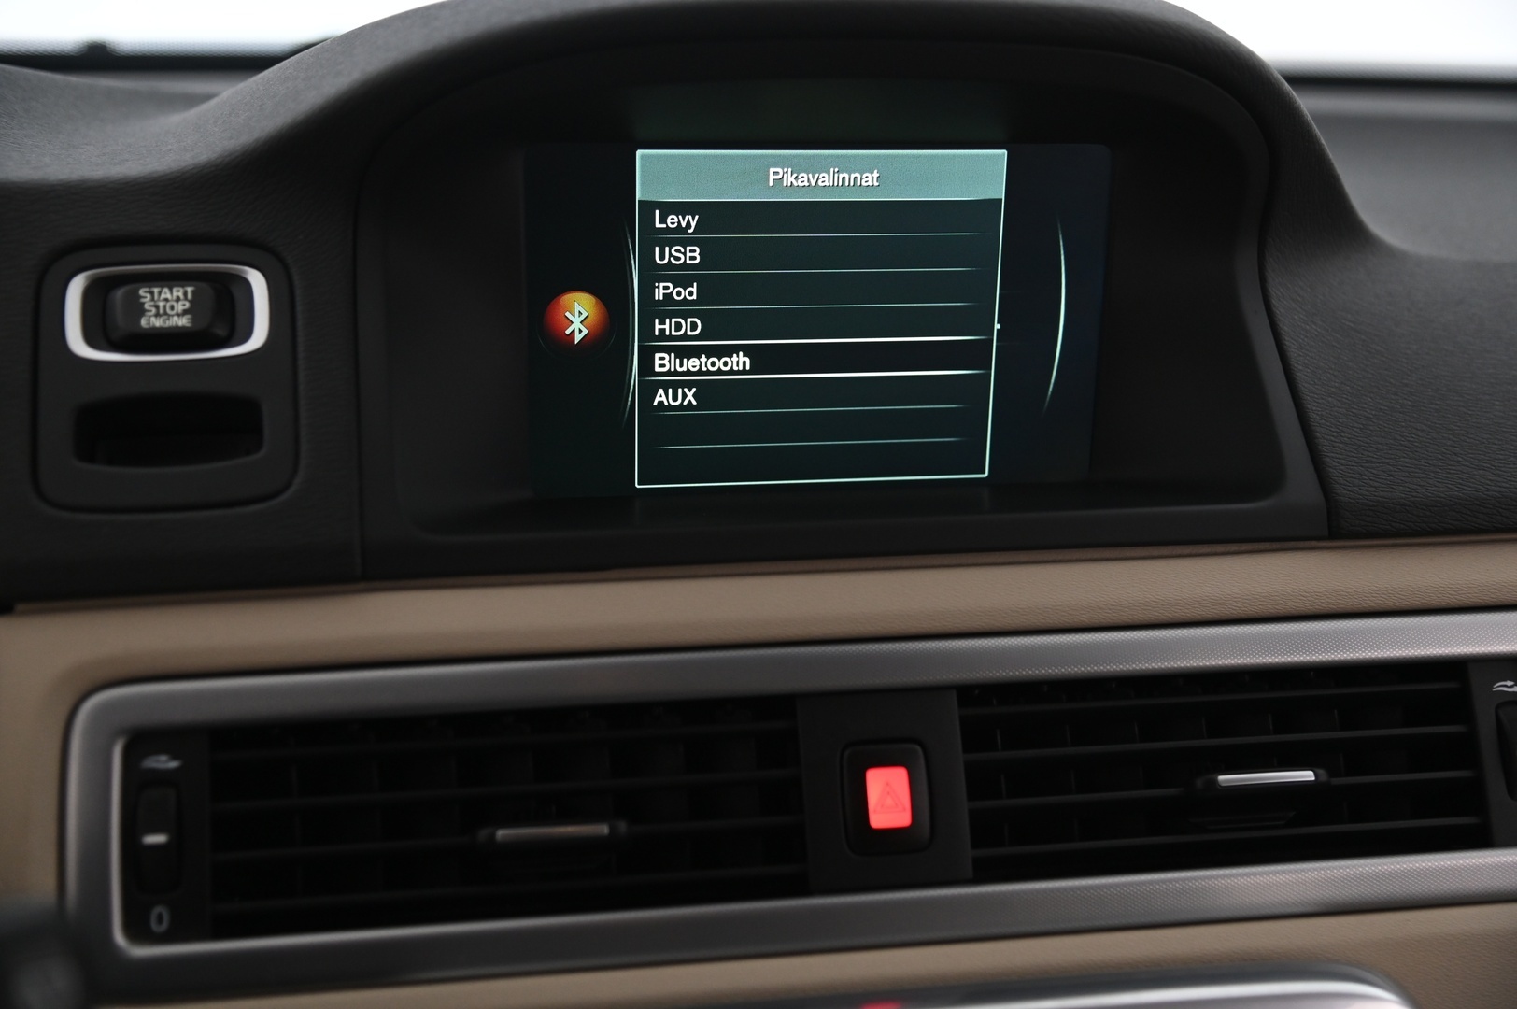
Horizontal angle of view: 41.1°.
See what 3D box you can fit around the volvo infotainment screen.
[{"bbox_3d":[0.016,-0.049,0.531,0.153,0.092,0.012,-2,18,-10],"label":"volvo infotainment screen"}]

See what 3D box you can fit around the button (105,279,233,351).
[{"bbox_3d":[-0.140,-0.045,0.481,0.030,0.007,0.017,-3,64,-12],"label":"button"}]

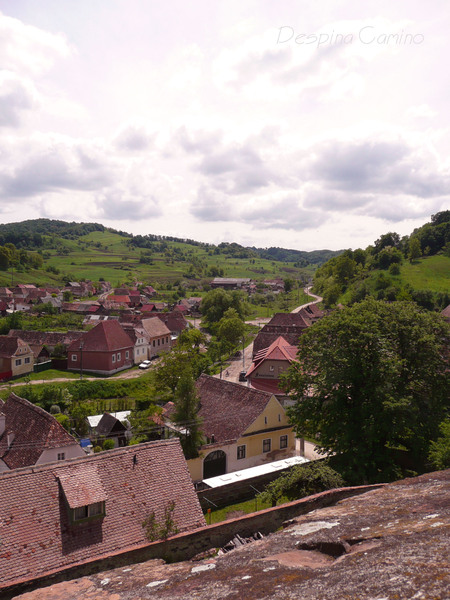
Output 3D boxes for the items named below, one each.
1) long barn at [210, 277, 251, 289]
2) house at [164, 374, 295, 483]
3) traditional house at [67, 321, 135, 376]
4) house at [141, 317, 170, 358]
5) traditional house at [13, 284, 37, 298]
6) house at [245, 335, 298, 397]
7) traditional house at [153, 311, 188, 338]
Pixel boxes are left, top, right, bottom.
[{"bbox_3d":[4.500,-13.680,399.820,31.000,9.000,13.000,0,3,0],"label":"long barn"},{"bbox_3d":[0.700,15.950,68.770,9.800,9.300,17.000,-2,3,-33],"label":"house"},{"bbox_3d":[-30.000,11.080,119.870,12.400,11.700,11.400,1,3,21],"label":"traditional house"},{"bbox_3d":[-20.640,10.340,134.840,7.200,9.800,11.000,1,3,22],"label":"house"},{"bbox_3d":[-107.000,-4.420,258.110,11.000,7.600,8.500,-1,3,-10],"label":"traditional house"},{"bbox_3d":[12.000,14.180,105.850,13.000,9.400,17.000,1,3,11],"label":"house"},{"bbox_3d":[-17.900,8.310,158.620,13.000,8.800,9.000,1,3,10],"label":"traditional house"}]

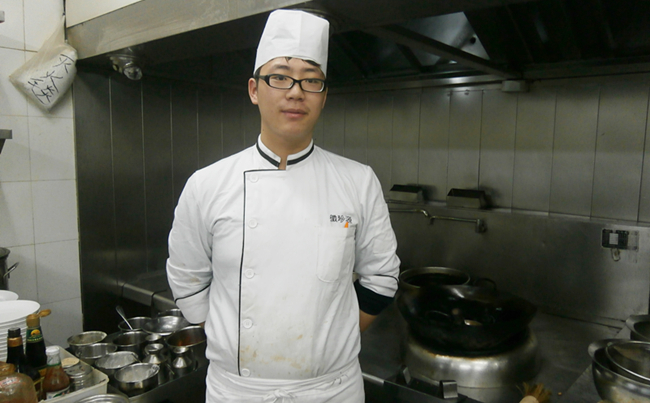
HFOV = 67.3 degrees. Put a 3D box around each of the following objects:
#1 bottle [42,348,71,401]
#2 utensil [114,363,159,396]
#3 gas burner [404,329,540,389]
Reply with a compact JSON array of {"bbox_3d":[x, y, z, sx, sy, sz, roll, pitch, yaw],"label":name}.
[{"bbox_3d":[-0.673,0.459,1.220,0.066,0.190,0.066,-4,8,-38],"label":"bottle"},{"bbox_3d":[-0.503,0.482,1.314,0.116,0.052,0.116,1,6,0],"label":"utensil"},{"bbox_3d":[0.511,0.494,1.713,0.455,0.105,0.455,1,6,0],"label":"gas burner"}]

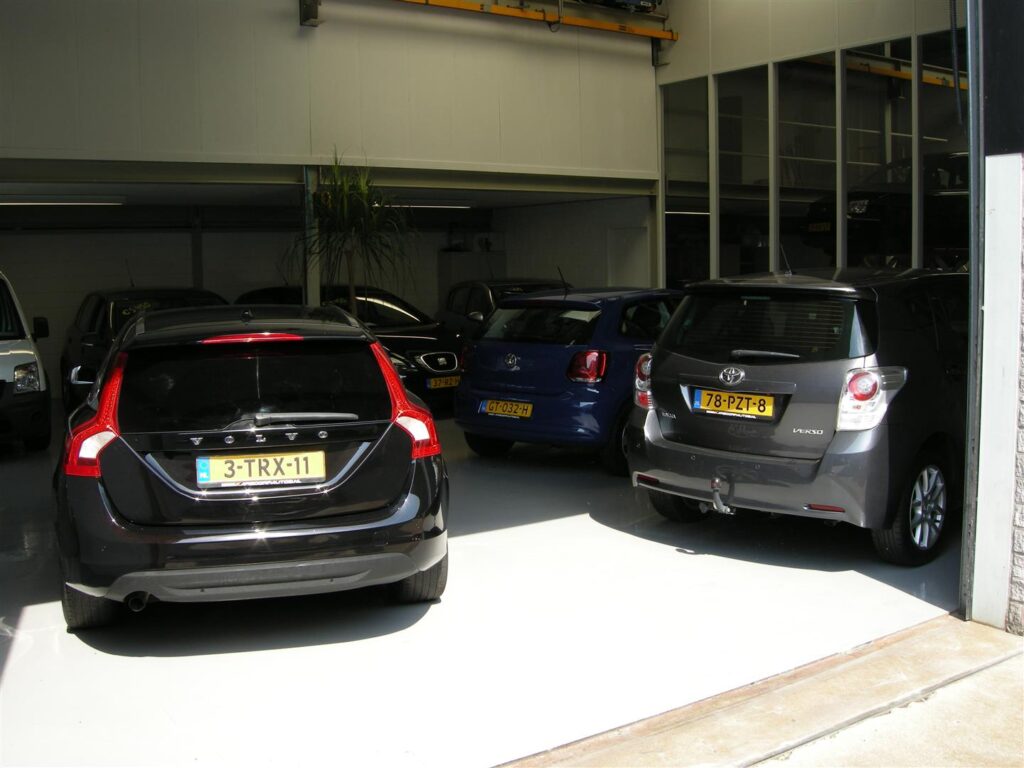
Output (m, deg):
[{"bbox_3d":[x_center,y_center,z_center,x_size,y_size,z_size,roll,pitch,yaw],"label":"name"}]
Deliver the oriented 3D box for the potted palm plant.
[{"bbox_3d":[-1.548,-0.859,10.562,1.200,2.820,1.200,-1,6,0],"label":"potted palm plant"}]

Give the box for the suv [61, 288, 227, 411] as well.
[{"bbox_3d":[-3.925,-0.317,12.029,1.730,1.510,4.000,-4,7,-30],"label":"suv"}]

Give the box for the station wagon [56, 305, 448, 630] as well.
[{"bbox_3d":[-1.608,0.257,6.362,1.870,1.480,4.630,-3,6,-16],"label":"station wagon"}]

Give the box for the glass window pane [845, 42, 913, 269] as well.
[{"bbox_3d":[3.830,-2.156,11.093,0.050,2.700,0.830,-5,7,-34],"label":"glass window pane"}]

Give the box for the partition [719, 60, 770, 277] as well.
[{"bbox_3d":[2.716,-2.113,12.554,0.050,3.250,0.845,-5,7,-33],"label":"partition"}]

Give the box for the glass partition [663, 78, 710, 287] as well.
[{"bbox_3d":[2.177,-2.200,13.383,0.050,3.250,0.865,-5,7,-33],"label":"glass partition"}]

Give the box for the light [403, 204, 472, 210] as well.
[{"bbox_3d":[-1.092,-2.333,14.094,1.500,0.080,0.130,-5,7,-33],"label":"light"}]

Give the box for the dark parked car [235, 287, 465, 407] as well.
[{"bbox_3d":[-1.991,-0.405,12.714,1.755,1.455,4.250,-5,8,-38],"label":"dark parked car"}]

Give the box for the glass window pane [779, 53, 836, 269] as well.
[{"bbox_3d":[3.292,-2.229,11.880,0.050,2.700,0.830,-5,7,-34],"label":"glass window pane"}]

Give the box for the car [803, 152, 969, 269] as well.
[{"bbox_3d":[5.760,-2.373,14.779,4.300,1.480,1.760,-5,7,-33],"label":"car"}]

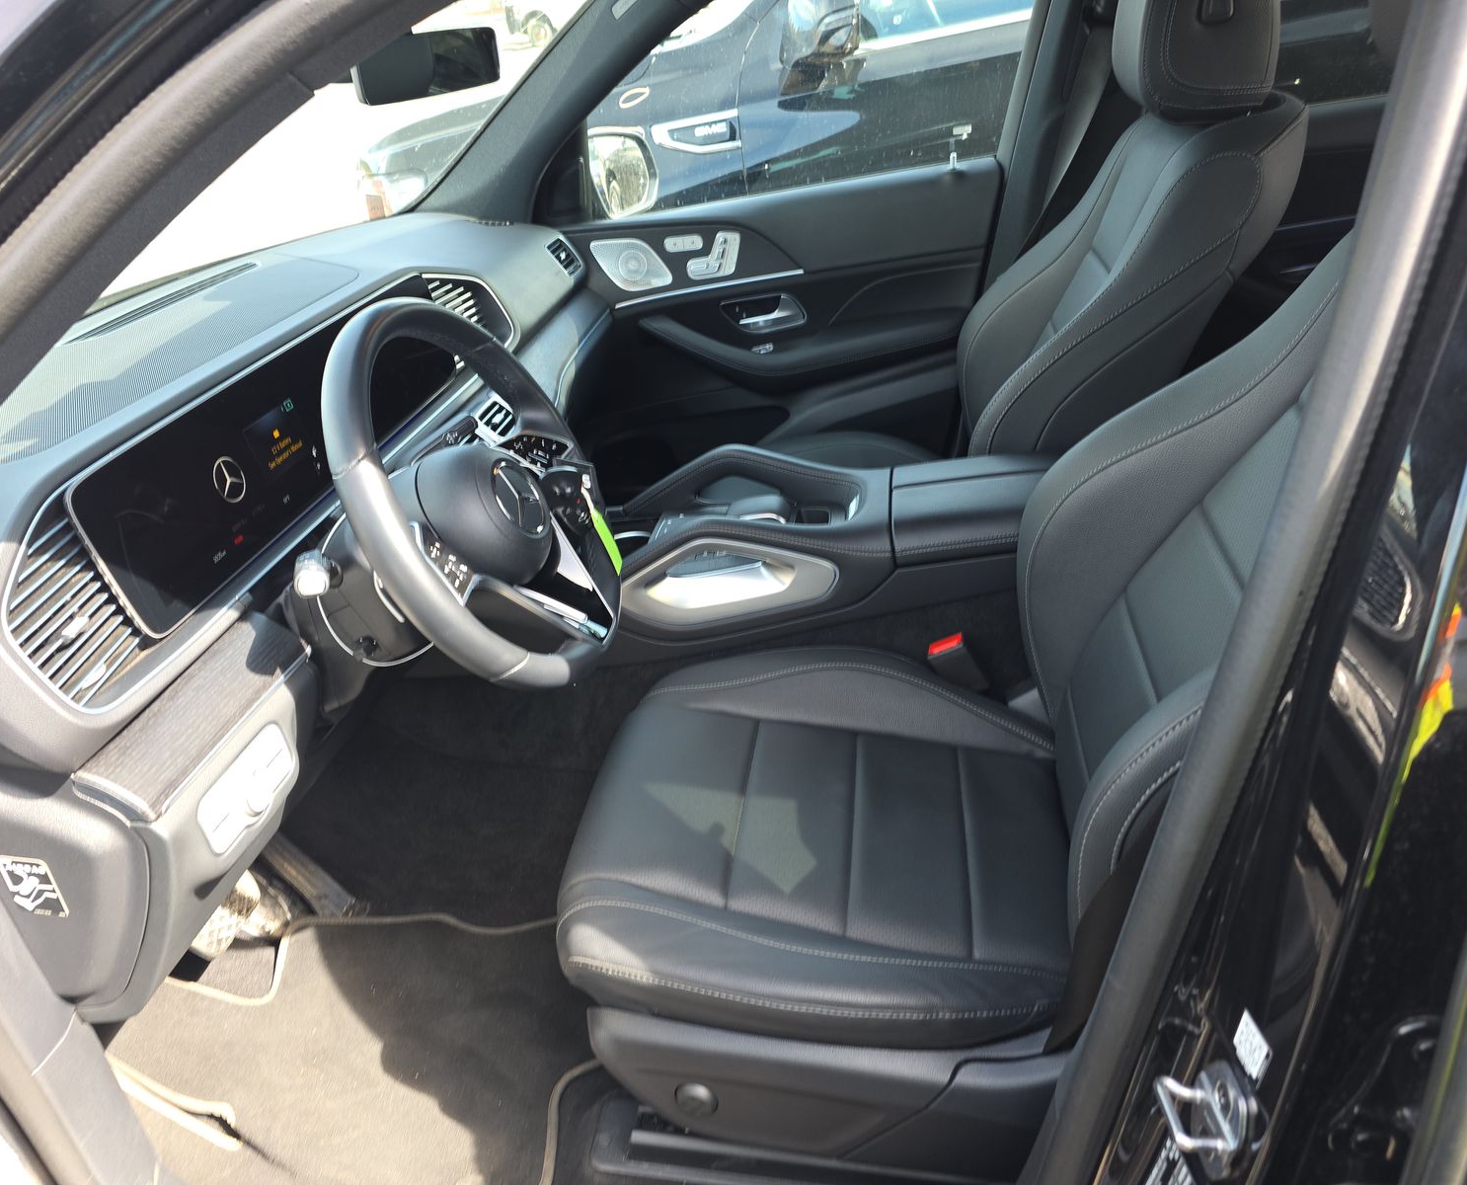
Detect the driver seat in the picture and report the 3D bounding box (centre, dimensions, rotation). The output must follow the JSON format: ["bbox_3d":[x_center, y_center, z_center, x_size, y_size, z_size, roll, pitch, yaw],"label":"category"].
[{"bbox_3d":[0.273,-0.002,0.929,0.990,1.000,0.550,-4,29,12],"label":"driver seat"}]

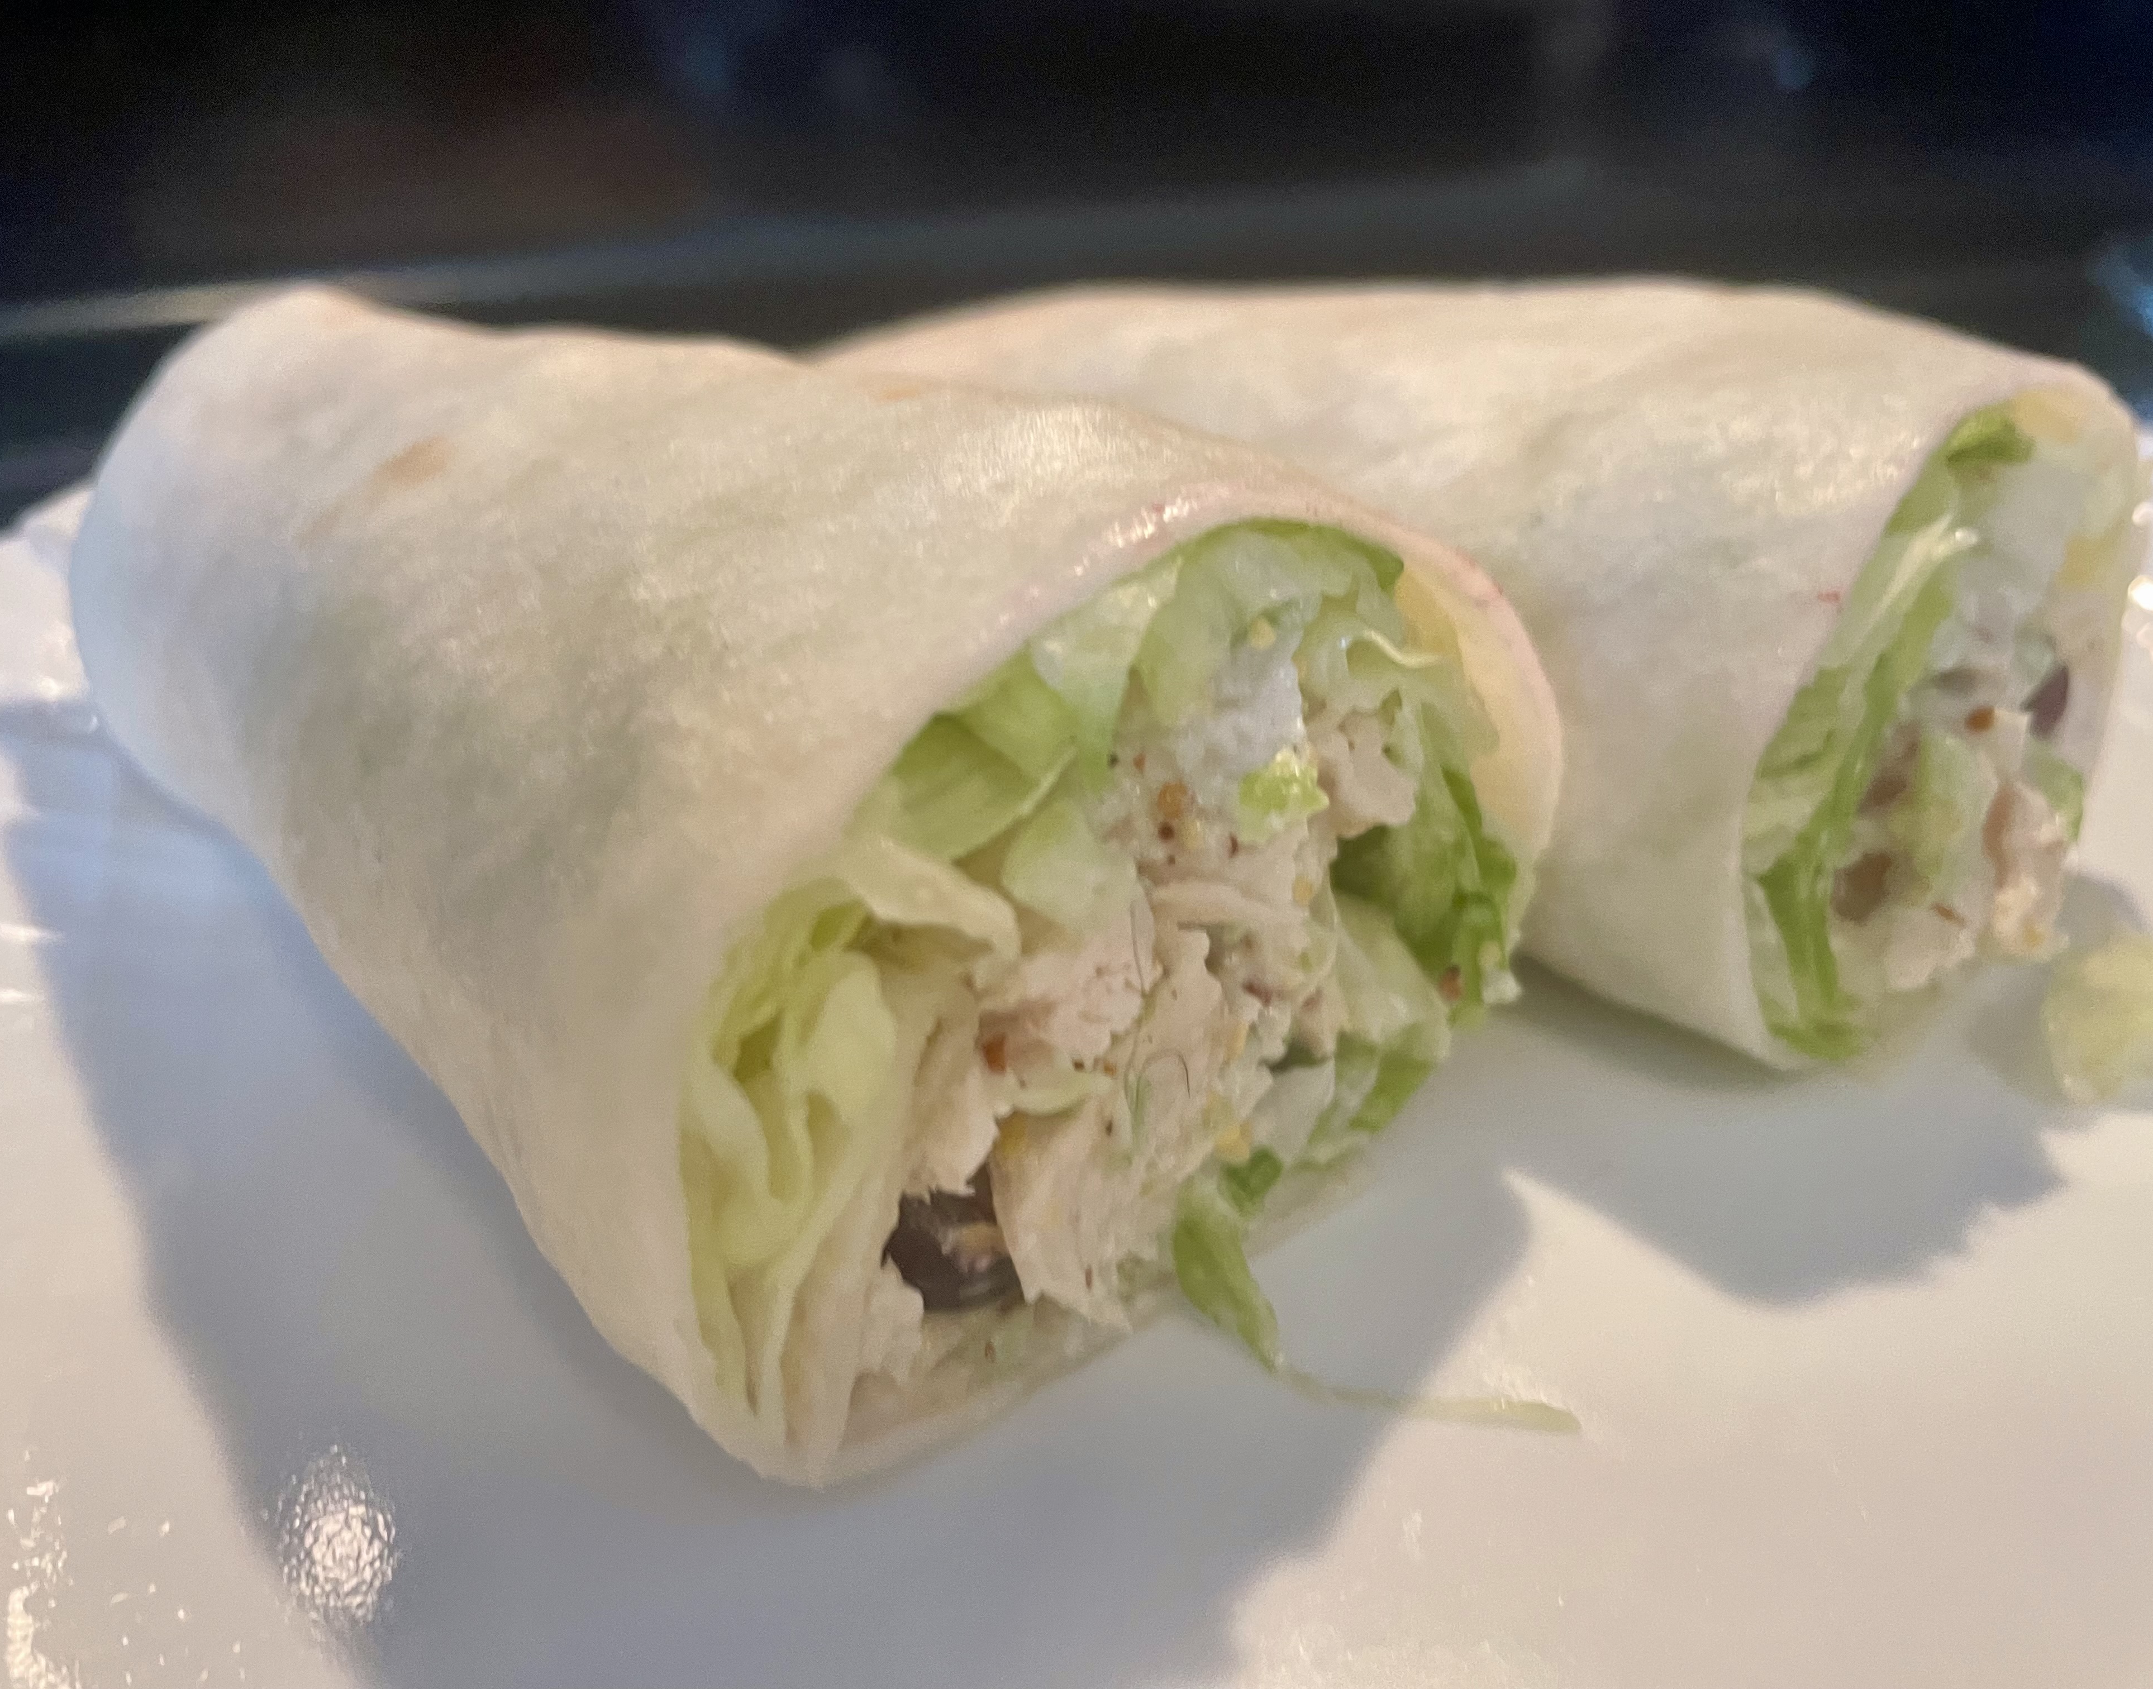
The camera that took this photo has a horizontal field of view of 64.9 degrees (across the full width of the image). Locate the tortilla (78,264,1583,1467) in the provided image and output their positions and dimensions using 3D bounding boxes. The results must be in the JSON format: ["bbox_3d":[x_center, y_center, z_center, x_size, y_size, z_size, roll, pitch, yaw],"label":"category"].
[{"bbox_3d":[-0.040,-0.018,0.145,0.073,0.050,0.142,-25,37,-36],"label":"tortilla"}]

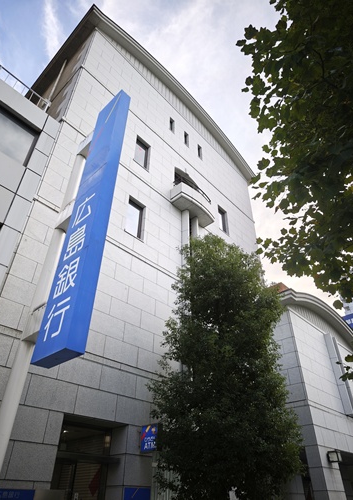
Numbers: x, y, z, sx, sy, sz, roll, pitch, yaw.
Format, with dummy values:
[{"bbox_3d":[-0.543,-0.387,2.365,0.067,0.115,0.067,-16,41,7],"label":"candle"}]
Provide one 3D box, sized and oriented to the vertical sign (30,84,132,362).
[{"bbox_3d":[-1.903,-1.265,7.692,1.081,7.591,0.337,-28,-45,34],"label":"vertical sign"}]

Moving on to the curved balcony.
[{"bbox_3d":[0.822,-2.109,15.288,0.799,1.036,2.338,-28,-45,34],"label":"curved balcony"}]

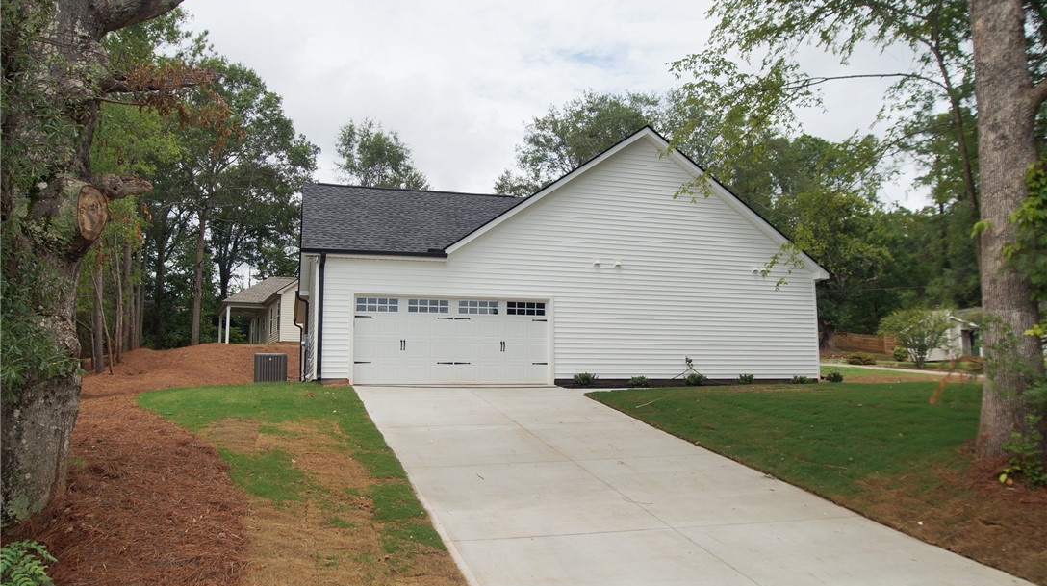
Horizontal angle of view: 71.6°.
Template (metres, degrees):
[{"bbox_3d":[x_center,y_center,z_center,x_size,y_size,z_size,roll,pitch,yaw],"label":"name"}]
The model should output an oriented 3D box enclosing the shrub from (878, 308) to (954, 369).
[{"bbox_3d":[23.236,2.680,43.000,4.448,3.535,4.314,2,-7,-17],"label":"shrub"}]

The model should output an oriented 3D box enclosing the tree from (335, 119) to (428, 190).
[{"bbox_3d":[-9.279,-3.233,46.121,7.200,15.944,7.200,2,-7,-17],"label":"tree"}]

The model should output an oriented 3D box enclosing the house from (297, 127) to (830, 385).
[{"bbox_3d":[-0.164,-0.381,25.072,14.563,6.919,14.001,2,-7,-17],"label":"house"}]

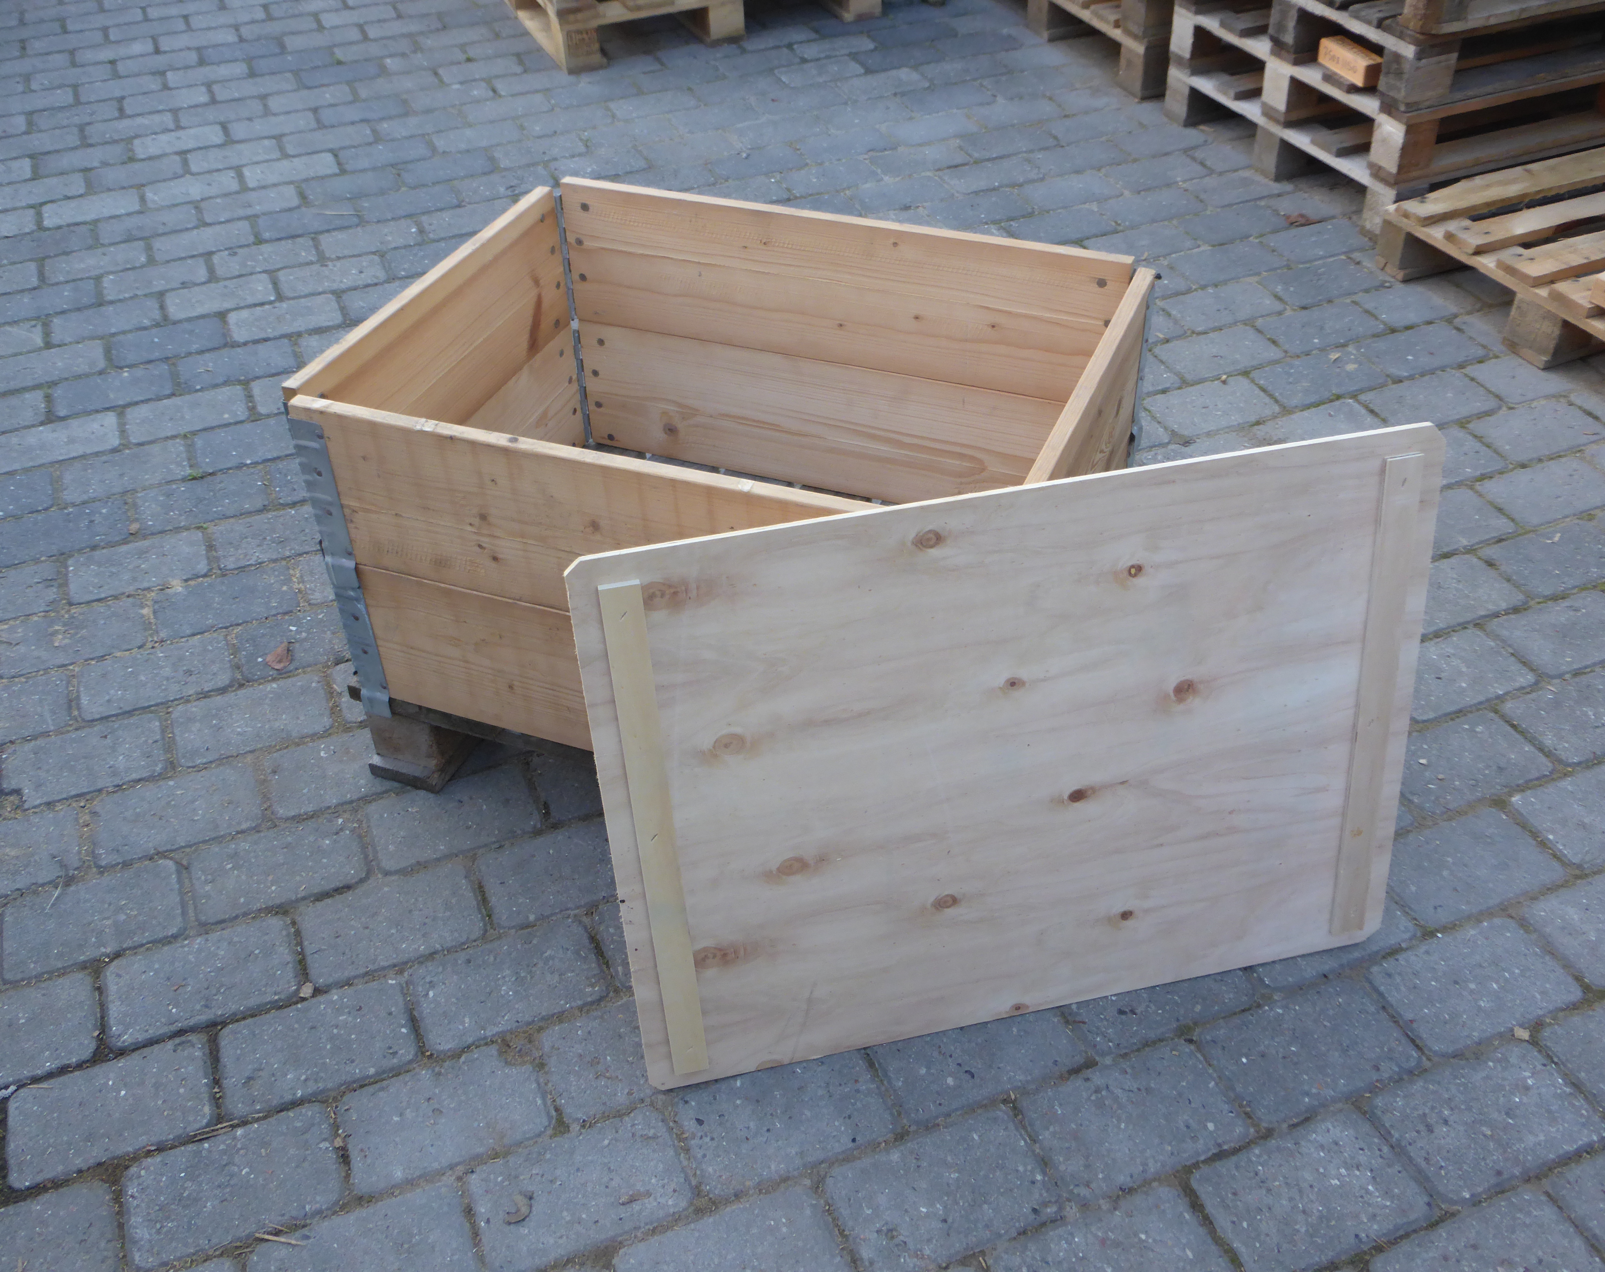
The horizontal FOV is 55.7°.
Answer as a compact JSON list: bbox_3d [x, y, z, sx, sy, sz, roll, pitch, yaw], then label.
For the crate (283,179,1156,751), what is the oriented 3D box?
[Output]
[{"bbox_3d":[-0.064,-0.186,1.780,0.796,0.398,0.606,13,41,18],"label":"crate"}]

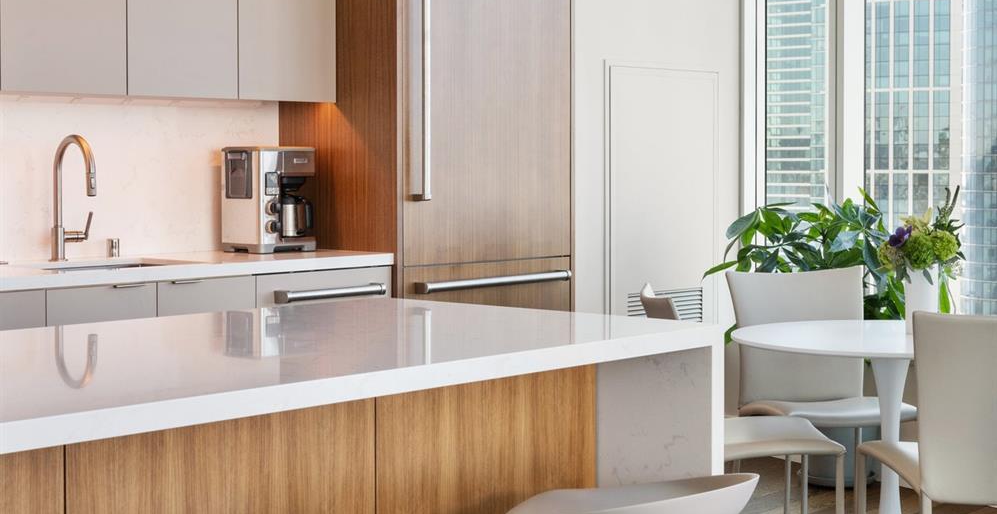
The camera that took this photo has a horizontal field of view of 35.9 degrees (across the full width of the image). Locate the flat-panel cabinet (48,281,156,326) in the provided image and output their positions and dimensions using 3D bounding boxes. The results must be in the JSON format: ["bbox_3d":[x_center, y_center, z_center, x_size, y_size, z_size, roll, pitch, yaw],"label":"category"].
[{"bbox_3d":[-1.405,0.447,4.851,0.600,0.750,0.382,3,4,43],"label":"flat-panel cabinet"}]

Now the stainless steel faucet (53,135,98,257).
[{"bbox_3d":[-1.353,-0.197,5.088,0.250,0.425,0.130,3,4,43],"label":"stainless steel faucet"}]

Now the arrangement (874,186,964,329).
[{"bbox_3d":[1.195,0.012,4.360,0.250,0.410,0.250,3,4,43],"label":"arrangement"}]

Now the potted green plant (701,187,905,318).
[{"bbox_3d":[1.202,0.298,5.766,0.750,1.120,0.720,3,4,43],"label":"potted green plant"}]

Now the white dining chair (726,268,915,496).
[{"bbox_3d":[1.012,0.481,4.845,0.470,0.860,0.520,-1,3,-12],"label":"white dining chair"}]

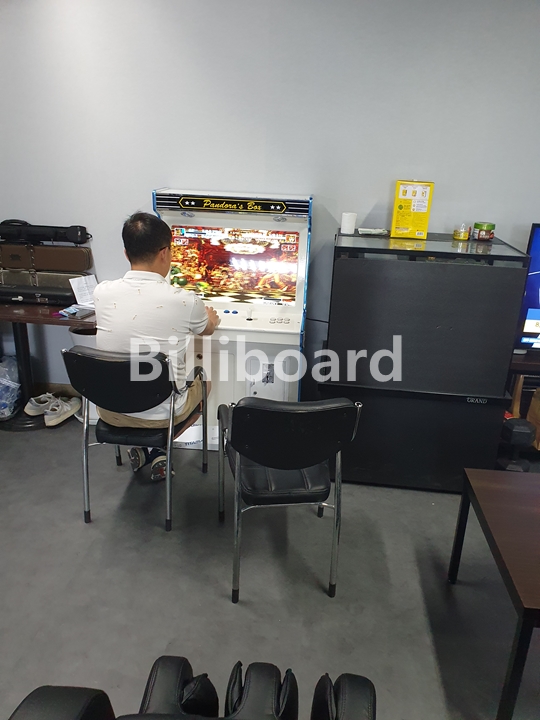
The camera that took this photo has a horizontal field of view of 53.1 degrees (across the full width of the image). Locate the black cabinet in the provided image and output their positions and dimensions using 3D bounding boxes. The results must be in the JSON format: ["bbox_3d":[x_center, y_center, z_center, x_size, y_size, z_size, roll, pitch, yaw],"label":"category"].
[{"bbox_3d":[0.723,-0.007,2.788,0.880,1.200,0.610,4,21,8],"label":"black cabinet"}]

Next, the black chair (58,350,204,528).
[{"bbox_3d":[-0.600,0.286,2.497,0.530,0.815,0.540,4,21,7],"label":"black chair"}]

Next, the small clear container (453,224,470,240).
[{"bbox_3d":[0.936,-0.622,2.635,0.076,0.070,0.076,4,21,8],"label":"small clear container"}]

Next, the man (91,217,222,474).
[{"bbox_3d":[-0.497,-0.003,2.506,0.490,1.350,0.650,7,22,15],"label":"man"}]

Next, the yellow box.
[{"bbox_3d":[0.686,-0.726,2.618,0.172,0.268,0.085,6,22,13],"label":"yellow box"}]

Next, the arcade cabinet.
[{"bbox_3d":[-0.211,-0.165,2.894,0.790,1.387,0.660,4,21,8],"label":"arcade cabinet"}]

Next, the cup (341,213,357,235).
[{"bbox_3d":[0.405,-0.697,2.762,0.070,0.100,0.070,4,21,8],"label":"cup"}]

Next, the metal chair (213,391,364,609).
[{"bbox_3d":[0.039,0.443,2.119,0.530,0.815,0.540,-1,21,-6],"label":"metal chair"}]

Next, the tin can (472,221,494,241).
[{"bbox_3d":[1.056,-0.635,2.656,0.102,0.083,0.102,4,21,8],"label":"tin can"}]

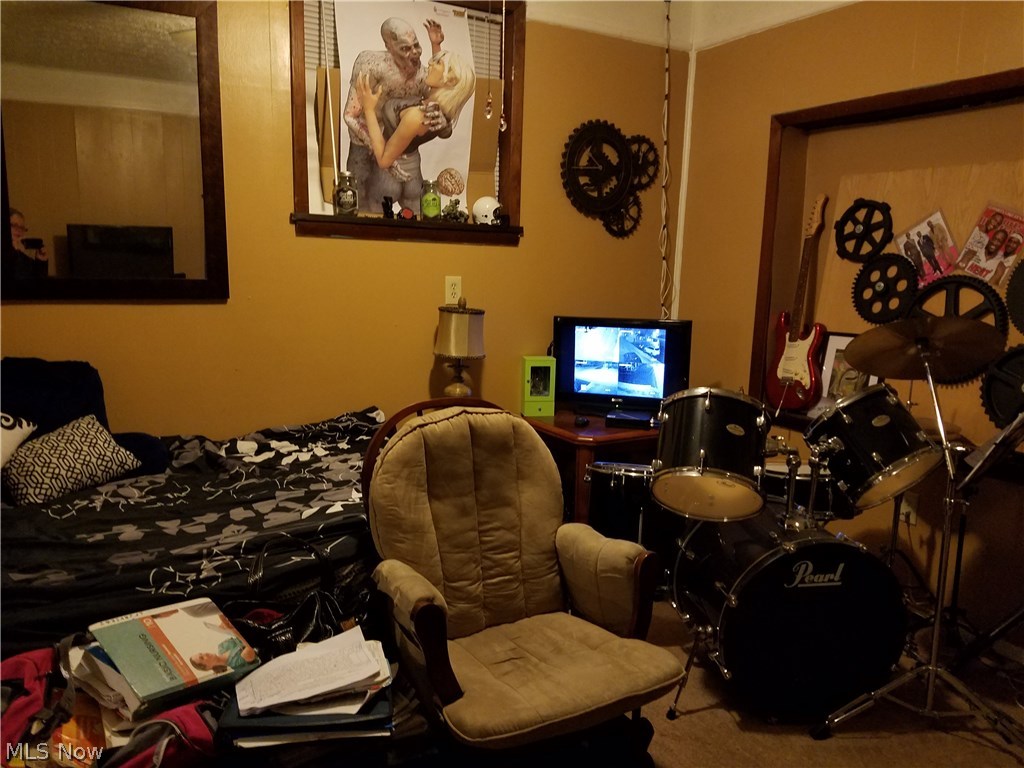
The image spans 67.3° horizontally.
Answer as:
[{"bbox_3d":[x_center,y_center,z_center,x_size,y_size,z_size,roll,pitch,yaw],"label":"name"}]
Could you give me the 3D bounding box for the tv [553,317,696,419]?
[{"bbox_3d":[0.491,-0.067,3.420,0.600,0.434,0.170,3,9,11],"label":"tv"}]

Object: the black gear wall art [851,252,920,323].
[{"bbox_3d":[1.499,-0.384,3.094,0.030,0.278,0.282,-4,10,-30],"label":"black gear wall art"}]

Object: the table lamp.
[{"bbox_3d":[-0.208,-0.131,3.101,0.190,0.430,0.190,1,9,0],"label":"table lamp"}]

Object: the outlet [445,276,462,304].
[{"bbox_3d":[-0.247,-0.396,3.267,0.073,0.118,0.010,-4,10,-30],"label":"outlet"}]

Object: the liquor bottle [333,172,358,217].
[{"bbox_3d":[-0.640,-0.736,2.977,0.090,0.172,0.090,-4,10,-30],"label":"liquor bottle"}]

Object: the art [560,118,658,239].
[{"bbox_3d":[0.473,-0.947,3.581,0.563,0.524,0.050,-4,10,-30],"label":"art"}]

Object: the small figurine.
[{"bbox_3d":[-0.237,-0.720,3.211,0.095,0.105,0.070,-4,10,-30],"label":"small figurine"}]

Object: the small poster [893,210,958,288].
[{"bbox_3d":[1.585,-0.513,2.954,0.006,0.240,0.205,-4,-14,-30],"label":"small poster"}]

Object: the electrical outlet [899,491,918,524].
[{"bbox_3d":[1.498,0.474,2.906,0.010,0.117,0.073,-4,10,-30],"label":"electrical outlet"}]

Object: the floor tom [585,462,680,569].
[{"bbox_3d":[0.482,0.658,2.903,0.440,0.698,0.440,-4,10,-30],"label":"floor tom"}]

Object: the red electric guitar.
[{"bbox_3d":[1.290,-0.344,3.365,0.075,0.950,0.300,1,9,-31],"label":"red electric guitar"}]

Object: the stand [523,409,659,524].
[{"bbox_3d":[0.423,0.533,3.469,0.740,0.770,0.590,-4,10,-30],"label":"stand"}]

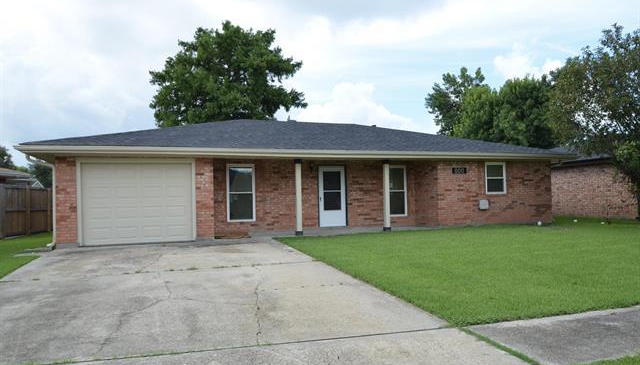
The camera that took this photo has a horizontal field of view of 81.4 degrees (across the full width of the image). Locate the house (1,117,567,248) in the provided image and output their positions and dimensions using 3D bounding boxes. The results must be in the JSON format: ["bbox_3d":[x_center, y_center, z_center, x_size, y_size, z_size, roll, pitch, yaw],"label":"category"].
[{"bbox_3d":[-0.666,-0.459,16.534,16.750,4.440,11.700,0,-1,-16],"label":"house"}]

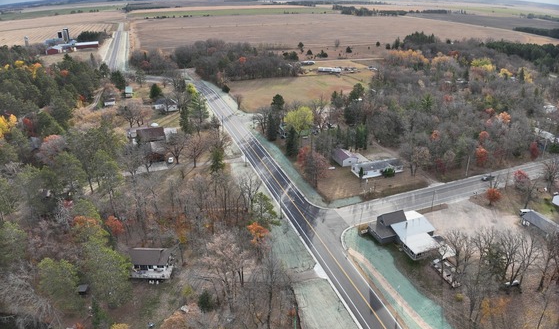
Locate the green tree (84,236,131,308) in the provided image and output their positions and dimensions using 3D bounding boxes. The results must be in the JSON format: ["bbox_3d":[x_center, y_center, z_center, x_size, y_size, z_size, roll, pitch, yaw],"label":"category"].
[{"bbox_3d":[-40.700,27.300,92.800,9.600,19.500,9.600,0,24,0],"label":"green tree"}]

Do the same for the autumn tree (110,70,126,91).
[{"bbox_3d":[-117.230,-61.360,283.040,10.500,14.500,10.500,-10,26,-20],"label":"autumn tree"}]

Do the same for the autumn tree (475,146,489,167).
[{"bbox_3d":[83.160,-3.290,159.120,5.400,9.200,5.400,13,28,27],"label":"autumn tree"}]

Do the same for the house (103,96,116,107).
[{"bbox_3d":[-115.000,-42.210,262.240,7.500,4.000,6.800,-10,26,-22],"label":"house"}]

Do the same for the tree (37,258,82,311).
[{"bbox_3d":[-52.200,29.500,92.900,8.900,15.500,8.900,0,24,0],"label":"tree"}]

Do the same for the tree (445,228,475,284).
[{"bbox_3d":[44.800,23.020,96.450,7.900,15.500,7.900,13,28,27],"label":"tree"}]

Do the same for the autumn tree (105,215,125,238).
[{"bbox_3d":[-52.560,20.460,123.000,6.160,9.570,6.160,0,24,0],"label":"autumn tree"}]

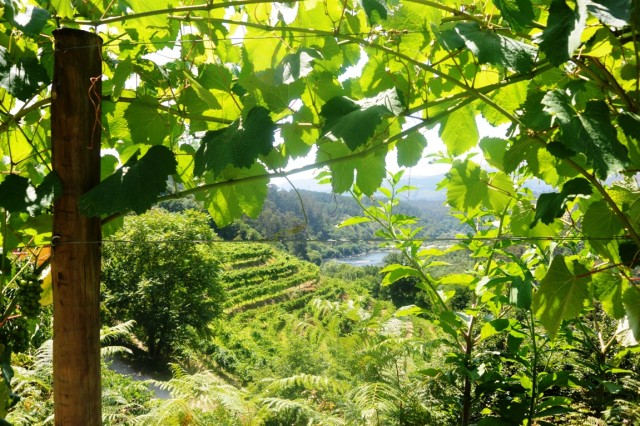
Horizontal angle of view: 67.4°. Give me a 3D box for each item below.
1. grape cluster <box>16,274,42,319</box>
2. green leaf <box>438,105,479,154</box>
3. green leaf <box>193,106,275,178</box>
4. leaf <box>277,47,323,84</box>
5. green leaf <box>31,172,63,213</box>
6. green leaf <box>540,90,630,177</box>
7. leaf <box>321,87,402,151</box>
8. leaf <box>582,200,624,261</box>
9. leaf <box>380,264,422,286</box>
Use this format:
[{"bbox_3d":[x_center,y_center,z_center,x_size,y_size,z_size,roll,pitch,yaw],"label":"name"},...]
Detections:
[{"bbox_3d":[-0.787,0.226,1.300,0.070,0.119,0.070,0,1,-13],"label":"grape cluster"},{"bbox_3d":[0.375,-0.224,1.300,0.108,0.141,0.040,0,1,6],"label":"green leaf"},{"bbox_3d":[-0.195,-0.159,1.080,0.185,0.162,0.070,0,1,-3],"label":"green leaf"},{"bbox_3d":[-0.053,-0.382,1.250,0.120,0.094,0.060,0,1,-1],"label":"leaf"},{"bbox_3d":[-0.677,-0.054,1.200,0.086,0.105,0.060,0,1,-11],"label":"green leaf"},{"bbox_3d":[0.581,-0.170,1.050,0.188,0.188,0.070,0,1,10],"label":"green leaf"},{"bbox_3d":[0.097,-0.218,1.120,0.192,0.145,0.090,0,1,2],"label":"leaf"},{"bbox_3d":[0.709,0.044,1.200,0.105,0.150,0.040,0,1,12],"label":"leaf"},{"bbox_3d":[0.297,0.228,1.750,0.153,0.080,0.070,0,1,5],"label":"leaf"}]

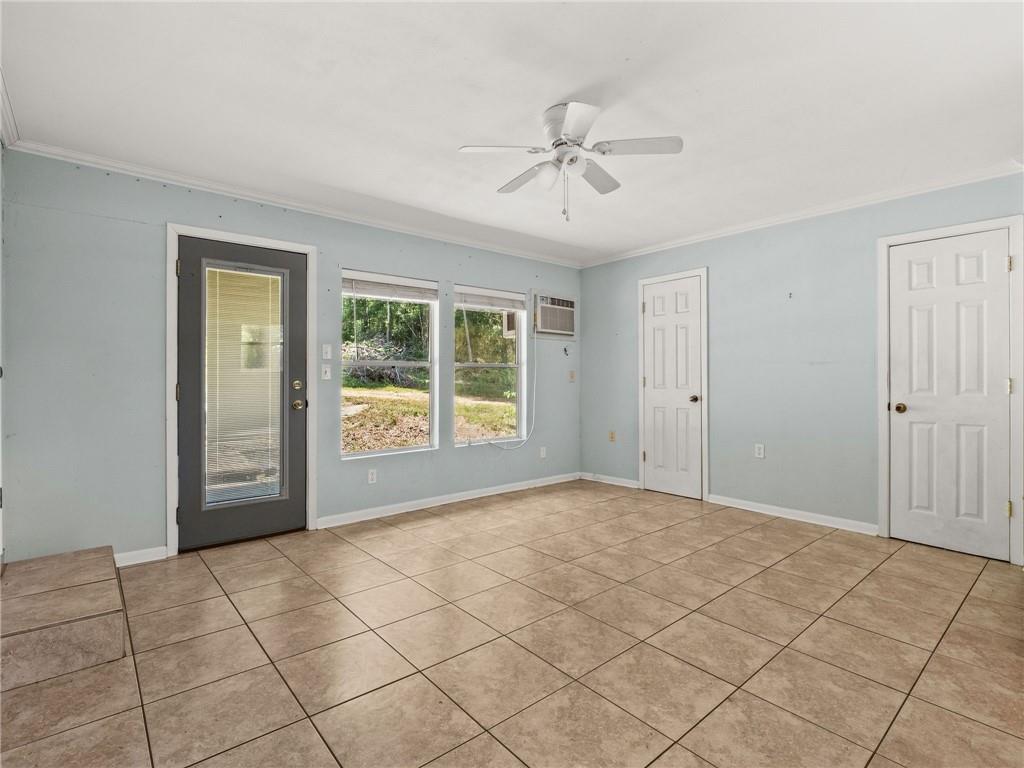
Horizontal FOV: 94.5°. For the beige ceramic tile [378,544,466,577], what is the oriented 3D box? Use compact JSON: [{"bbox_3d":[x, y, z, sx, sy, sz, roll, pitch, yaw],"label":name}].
[{"bbox_3d":[-0.559,1.104,2.982,0.405,0.013,0.405,-1,1,-40],"label":"beige ceramic tile"}]

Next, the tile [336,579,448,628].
[{"bbox_3d":[-0.590,1.085,2.350,0.402,0.015,0.402,0,0,-41],"label":"tile"}]

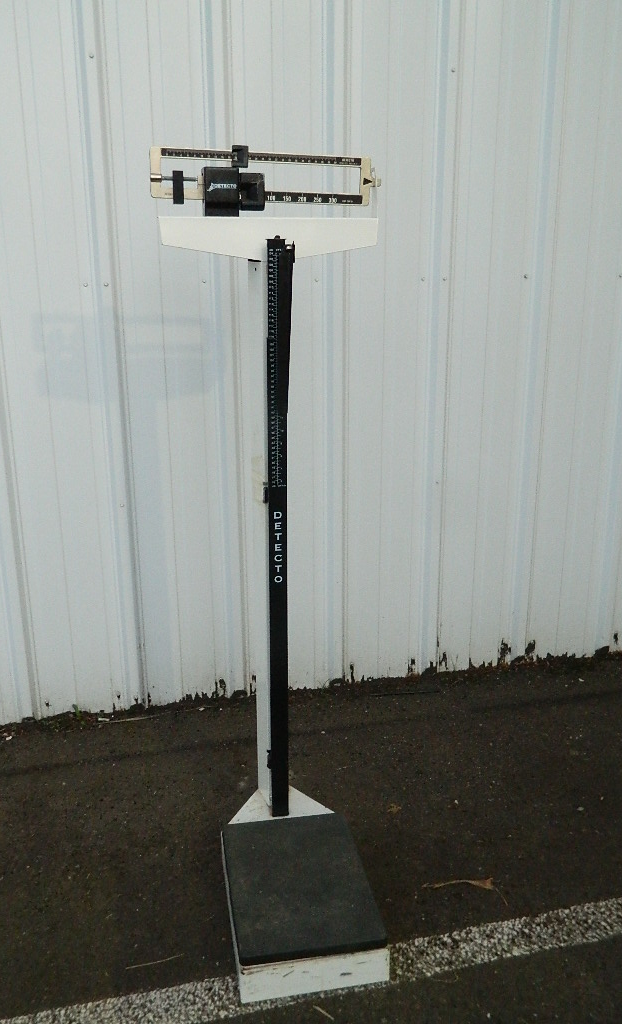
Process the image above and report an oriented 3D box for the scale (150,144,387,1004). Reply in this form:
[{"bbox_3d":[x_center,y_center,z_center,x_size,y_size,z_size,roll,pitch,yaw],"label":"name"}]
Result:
[{"bbox_3d":[-0.044,0.084,1.530,0.436,1.462,0.527,-3,16,-9],"label":"scale"}]

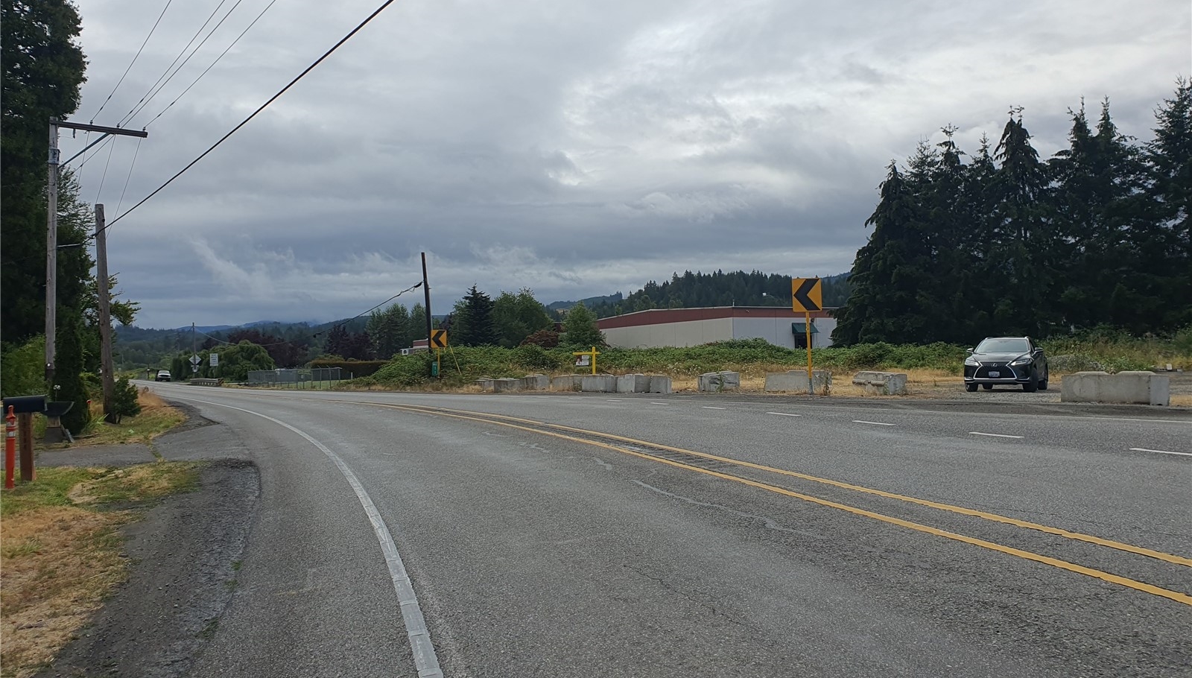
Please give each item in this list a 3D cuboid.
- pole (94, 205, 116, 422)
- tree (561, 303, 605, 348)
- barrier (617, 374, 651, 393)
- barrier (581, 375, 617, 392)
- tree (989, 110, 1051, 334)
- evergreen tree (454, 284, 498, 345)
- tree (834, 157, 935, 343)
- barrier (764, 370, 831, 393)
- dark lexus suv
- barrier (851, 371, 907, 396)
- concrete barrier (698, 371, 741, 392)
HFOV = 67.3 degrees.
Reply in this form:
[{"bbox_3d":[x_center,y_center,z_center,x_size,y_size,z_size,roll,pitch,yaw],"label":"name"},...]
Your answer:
[{"bbox_3d":[-11.070,-0.560,20.200,0.250,4.950,0.250,-3,0,0],"label":"pole"},{"bbox_3d":[-1.060,-0.450,70.000,3.600,5.000,3.600,0,0,0],"label":"tree"},{"bbox_3d":[1.260,1.460,29.900,0.620,0.620,1.490,0,0,20],"label":"barrier"},{"bbox_3d":[0.184,1.703,34.752,0.610,0.650,1.830,0,-1,-30],"label":"barrier"},{"bbox_3d":[30.948,-7.332,64.805,4.530,18.541,4.530,-1,-1,0],"label":"tree"},{"bbox_3d":[-13.372,-1.060,99.897,4.785,9.847,4.785,-1,-1,0],"label":"evergreen tree"},{"bbox_3d":[21.200,-5.600,65.000,8.000,14.800,8.000,0,0,0],"label":"tree"},{"bbox_3d":[6.082,1.305,27.604,0.610,0.670,1.830,0,-2,-40],"label":"barrier"},{"bbox_3d":[13.200,0.770,28.600,1.920,1.710,4.890,0,0,32],"label":"dark lexus suv"},{"bbox_3d":[8.520,1.320,26.950,0.650,0.620,1.720,0,0,-19],"label":"barrier"},{"bbox_3d":[4.664,1.613,33.424,1.650,0.640,0.610,-1,-1,-8],"label":"concrete barrier"}]

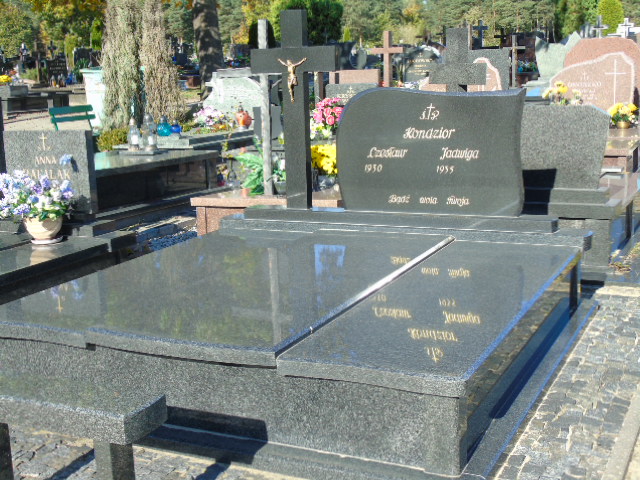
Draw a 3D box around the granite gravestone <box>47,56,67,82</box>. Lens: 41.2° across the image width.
[{"bbox_3d":[-6.790,-4.320,22.000,0.680,0.720,0.110,2,12,20],"label":"granite gravestone"}]

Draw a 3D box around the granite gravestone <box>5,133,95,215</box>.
[{"bbox_3d":[-1.780,-0.458,5.657,0.710,0.540,0.075,4,13,27],"label":"granite gravestone"}]

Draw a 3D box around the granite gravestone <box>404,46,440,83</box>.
[{"bbox_3d":[1.739,-2.941,14.500,0.660,0.840,0.120,4,13,27],"label":"granite gravestone"}]

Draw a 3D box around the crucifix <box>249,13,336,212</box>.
[{"bbox_3d":[-0.147,-0.836,5.530,0.610,1.270,0.076,3,12,27],"label":"crucifix"}]

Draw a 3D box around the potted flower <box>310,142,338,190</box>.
[{"bbox_3d":[0.043,-0.520,6.100,0.280,0.340,0.280,-2,11,0],"label":"potted flower"}]

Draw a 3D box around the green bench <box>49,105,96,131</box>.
[{"bbox_3d":[-3.517,-1.580,12.790,0.520,0.820,0.900,5,13,30],"label":"green bench"}]

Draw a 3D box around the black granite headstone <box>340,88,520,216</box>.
[{"bbox_3d":[0.597,-0.492,4.735,1.080,0.690,0.085,4,13,27],"label":"black granite headstone"}]

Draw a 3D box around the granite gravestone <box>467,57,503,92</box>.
[{"bbox_3d":[1.921,-1.775,9.900,0.430,0.740,0.110,4,13,27],"label":"granite gravestone"}]

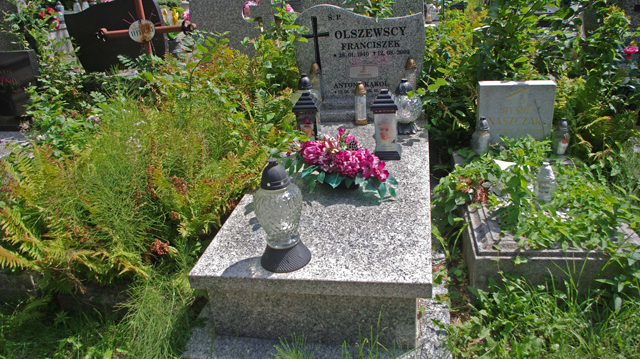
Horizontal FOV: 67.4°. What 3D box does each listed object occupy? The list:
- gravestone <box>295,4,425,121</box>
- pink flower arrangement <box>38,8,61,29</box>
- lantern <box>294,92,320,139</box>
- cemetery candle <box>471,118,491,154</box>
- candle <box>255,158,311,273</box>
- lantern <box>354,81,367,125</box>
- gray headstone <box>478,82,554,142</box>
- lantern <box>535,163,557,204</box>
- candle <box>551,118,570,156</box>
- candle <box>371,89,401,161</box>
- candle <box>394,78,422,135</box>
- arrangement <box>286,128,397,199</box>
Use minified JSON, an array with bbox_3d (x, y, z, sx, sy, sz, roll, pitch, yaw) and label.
[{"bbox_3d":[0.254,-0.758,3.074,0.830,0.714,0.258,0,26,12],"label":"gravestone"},{"bbox_3d":[-3.160,-1.880,5.600,0.230,0.240,0.210,0,26,12],"label":"pink flower arrangement"},{"bbox_3d":[-0.054,-0.298,2.593,0.141,0.348,0.142,0,26,12],"label":"lantern"},{"bbox_3d":[0.949,-0.252,2.823,0.108,0.230,0.108,0,26,12],"label":"cemetery candle"},{"bbox_3d":[-0.137,0.108,1.681,0.185,0.402,0.181,0,26,12],"label":"candle"},{"bbox_3d":[0.249,-0.469,2.925,0.070,0.255,0.070,0,26,12],"label":"lantern"},{"bbox_3d":[1.175,-0.408,2.898,0.415,0.350,0.110,2,24,16],"label":"gray headstone"},{"bbox_3d":[1.126,0.015,2.388,0.105,0.212,0.105,0,26,12],"label":"lantern"},{"bbox_3d":[1.363,-0.237,2.712,0.103,0.225,0.103,0,26,12],"label":"candle"},{"bbox_3d":[0.346,-0.292,2.485,0.141,0.351,0.142,0,26,12],"label":"candle"},{"bbox_3d":[0.505,-0.420,2.763,0.150,0.316,0.150,0,26,12],"label":"candle"},{"bbox_3d":[0.110,-0.099,2.248,0.499,0.249,0.292,0,26,12],"label":"arrangement"}]

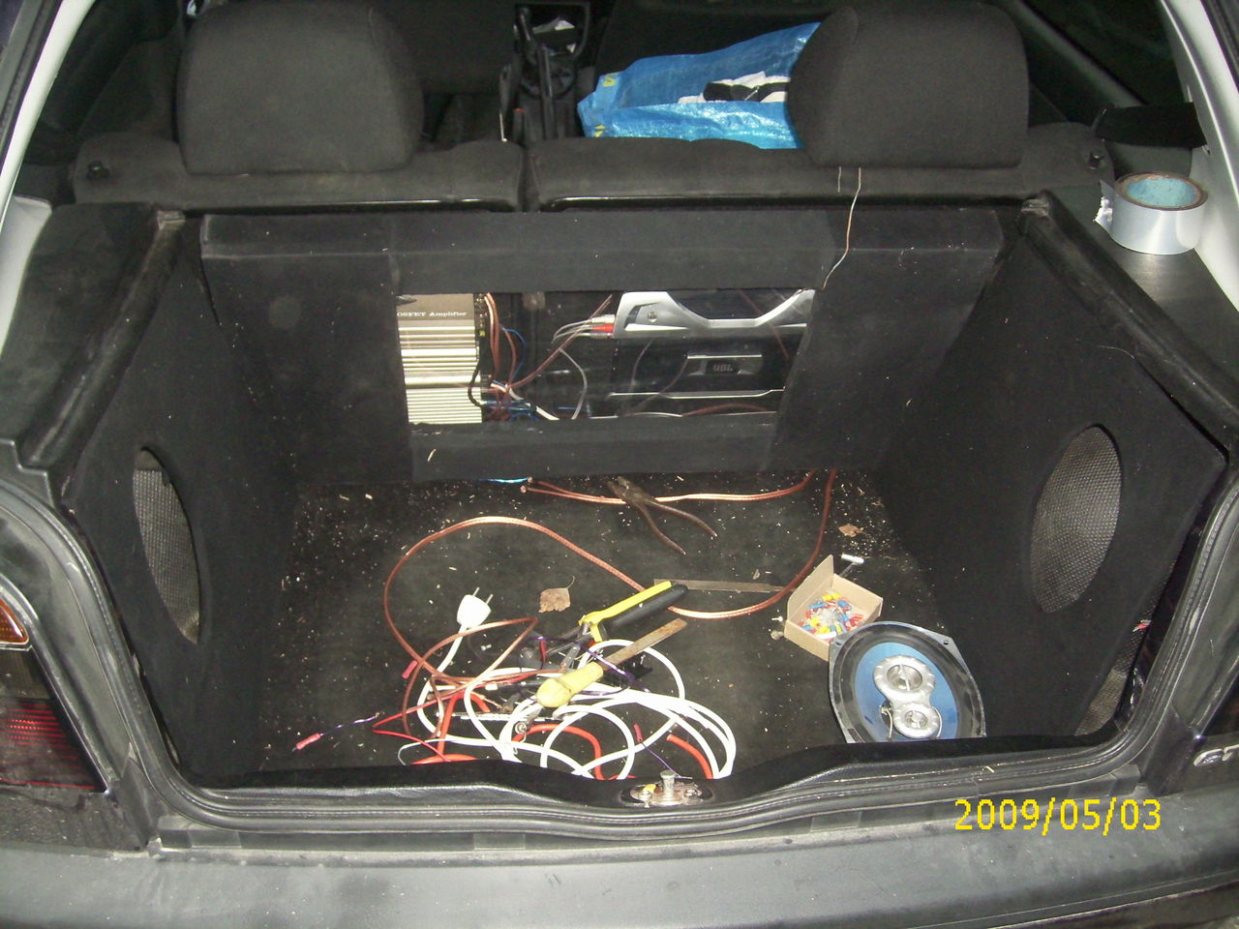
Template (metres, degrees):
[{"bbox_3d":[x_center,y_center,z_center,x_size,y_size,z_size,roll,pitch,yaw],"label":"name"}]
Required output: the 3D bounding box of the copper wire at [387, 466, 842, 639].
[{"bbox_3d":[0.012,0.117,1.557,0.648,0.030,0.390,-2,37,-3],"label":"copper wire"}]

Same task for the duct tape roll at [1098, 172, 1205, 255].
[{"bbox_3d":[0.567,-0.266,1.213,0.097,0.049,0.097,0,37,0],"label":"duct tape roll"}]

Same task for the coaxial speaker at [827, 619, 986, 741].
[{"bbox_3d":[0.318,0.282,1.282,0.165,0.096,0.237,-2,37,-3],"label":"coaxial speaker"}]

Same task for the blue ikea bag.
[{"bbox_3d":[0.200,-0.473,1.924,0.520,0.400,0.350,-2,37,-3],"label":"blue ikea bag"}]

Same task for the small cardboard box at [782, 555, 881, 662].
[{"bbox_3d":[0.273,0.180,1.449,0.078,0.058,0.114,26,44,31],"label":"small cardboard box"}]

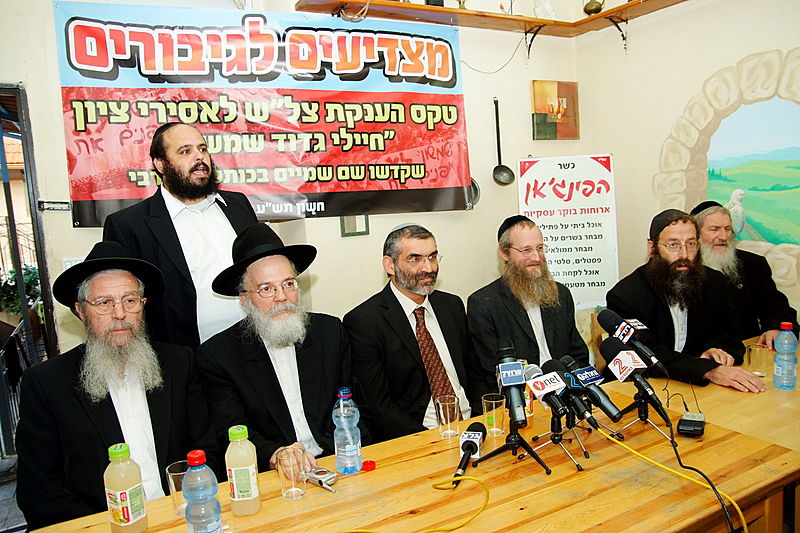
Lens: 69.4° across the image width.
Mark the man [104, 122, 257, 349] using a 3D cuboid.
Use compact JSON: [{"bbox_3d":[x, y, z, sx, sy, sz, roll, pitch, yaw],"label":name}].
[{"bbox_3d":[-0.723,0.357,2.102,0.520,1.740,0.330,-9,7,-40],"label":"man"}]

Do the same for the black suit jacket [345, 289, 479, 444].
[{"bbox_3d":[0.084,0.396,1.926,0.500,0.680,0.400,-8,6,-30],"label":"black suit jacket"}]

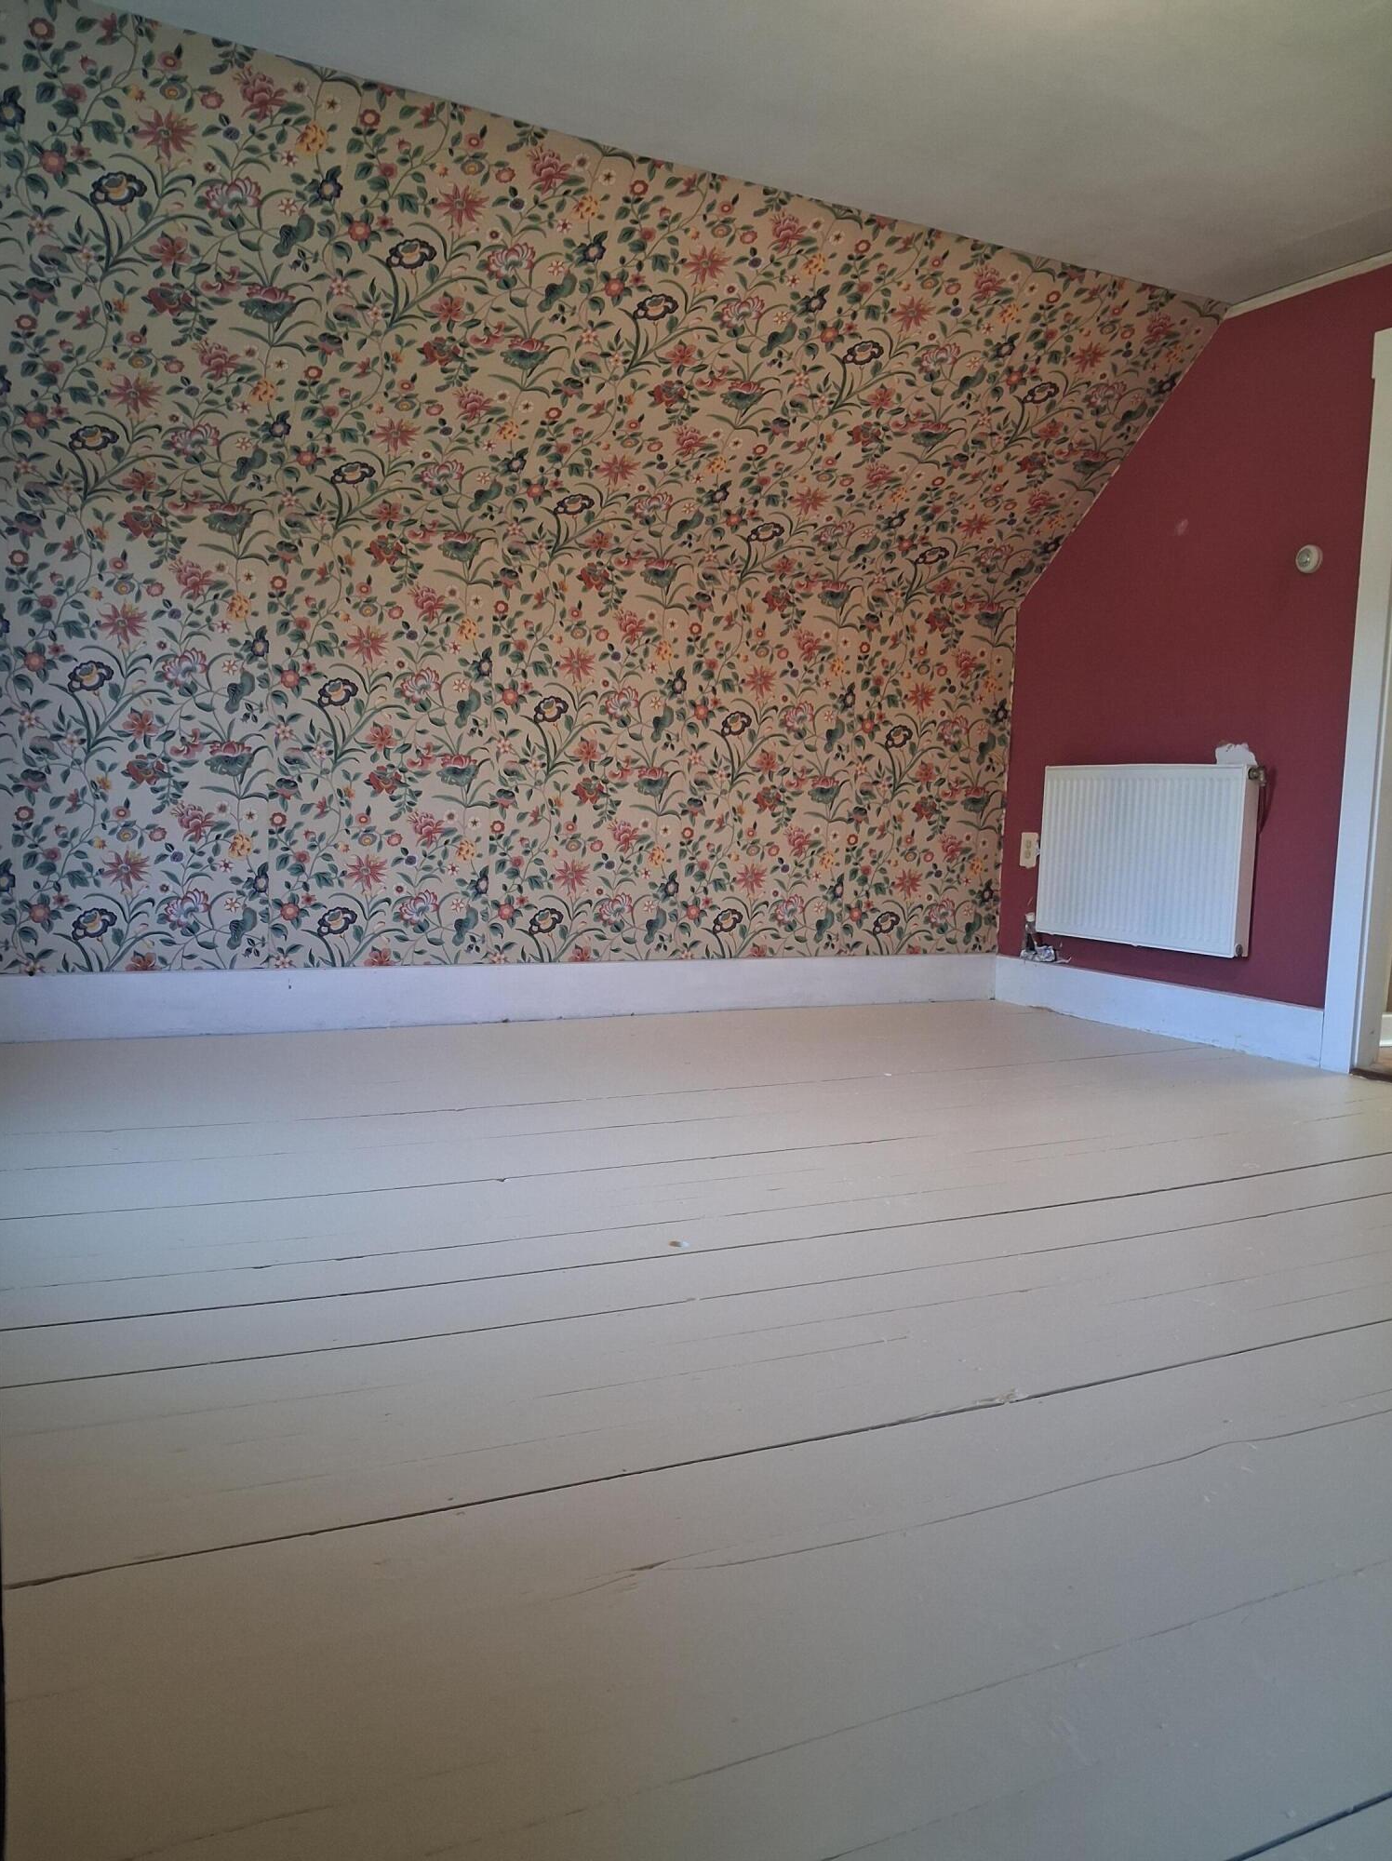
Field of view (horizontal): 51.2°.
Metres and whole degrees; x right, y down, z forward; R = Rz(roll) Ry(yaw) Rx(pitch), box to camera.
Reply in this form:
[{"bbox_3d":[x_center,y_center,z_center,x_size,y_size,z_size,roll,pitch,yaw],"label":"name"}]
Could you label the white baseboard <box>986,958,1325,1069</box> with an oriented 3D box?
[{"bbox_3d":[1.556,0.262,5.063,0.022,0.178,1.475,-1,6,-29],"label":"white baseboard"}]

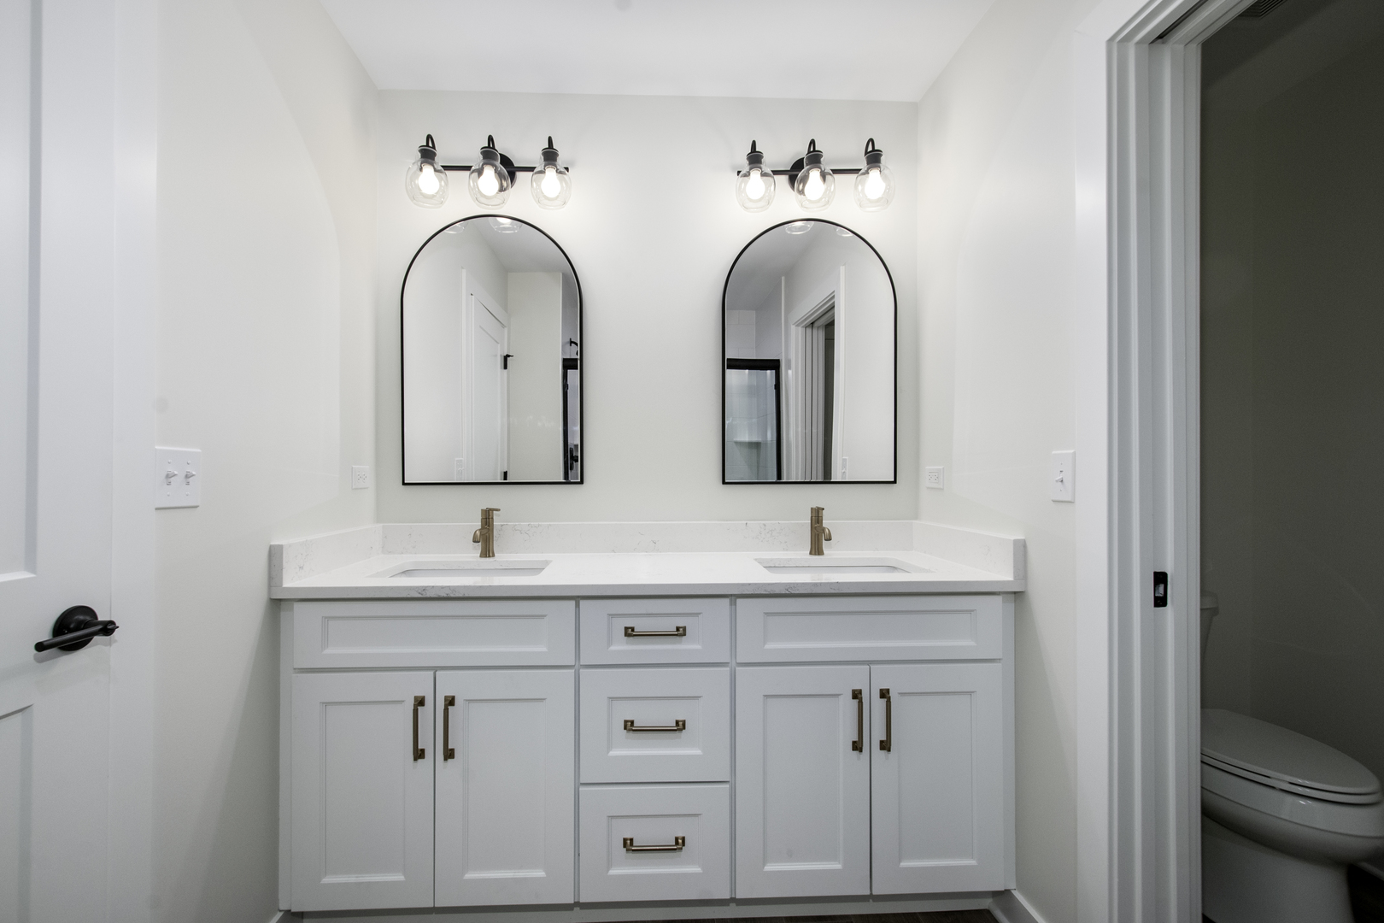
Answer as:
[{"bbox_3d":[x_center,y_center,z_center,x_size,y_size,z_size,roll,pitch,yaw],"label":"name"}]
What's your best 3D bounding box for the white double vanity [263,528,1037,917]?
[{"bbox_3d":[-0.100,0.700,1.676,1.851,1.001,0.528,0,0,-2],"label":"white double vanity"}]

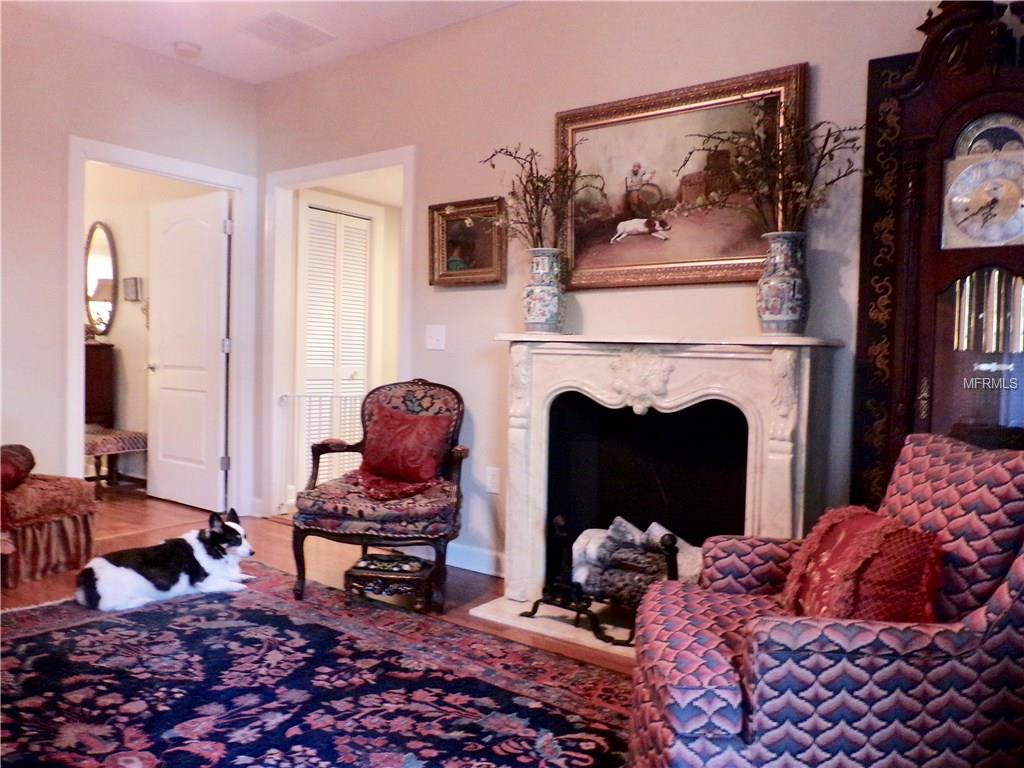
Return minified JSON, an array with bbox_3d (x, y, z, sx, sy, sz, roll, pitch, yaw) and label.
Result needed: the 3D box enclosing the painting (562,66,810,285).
[{"bbox_3d":[0.632,-0.776,3.062,1.052,0.759,0.061,3,8,38],"label":"painting"}]

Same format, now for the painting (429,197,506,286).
[{"bbox_3d":[-0.225,-0.689,3.764,0.491,0.410,0.051,3,6,38],"label":"painting"}]

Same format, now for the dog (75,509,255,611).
[{"bbox_3d":[-1.500,0.757,3.388,0.688,0.334,0.314,-1,3,-41],"label":"dog"}]

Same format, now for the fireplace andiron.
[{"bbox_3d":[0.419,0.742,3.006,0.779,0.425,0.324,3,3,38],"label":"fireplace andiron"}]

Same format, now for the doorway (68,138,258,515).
[{"bbox_3d":[-2.017,-0.212,4.476,0.152,2.156,1.083,3,3,38],"label":"doorway"}]

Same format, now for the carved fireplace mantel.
[{"bbox_3d":[0.544,0.389,3.028,1.326,1.154,0.334,3,3,38],"label":"carved fireplace mantel"}]

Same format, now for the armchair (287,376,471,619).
[{"bbox_3d":[-0.542,0.456,3.539,0.638,0.951,0.678,2,3,11],"label":"armchair"}]

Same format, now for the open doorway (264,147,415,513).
[{"bbox_3d":[-1.000,-0.192,4.485,1.285,2.156,0.152,3,3,38],"label":"open doorway"}]

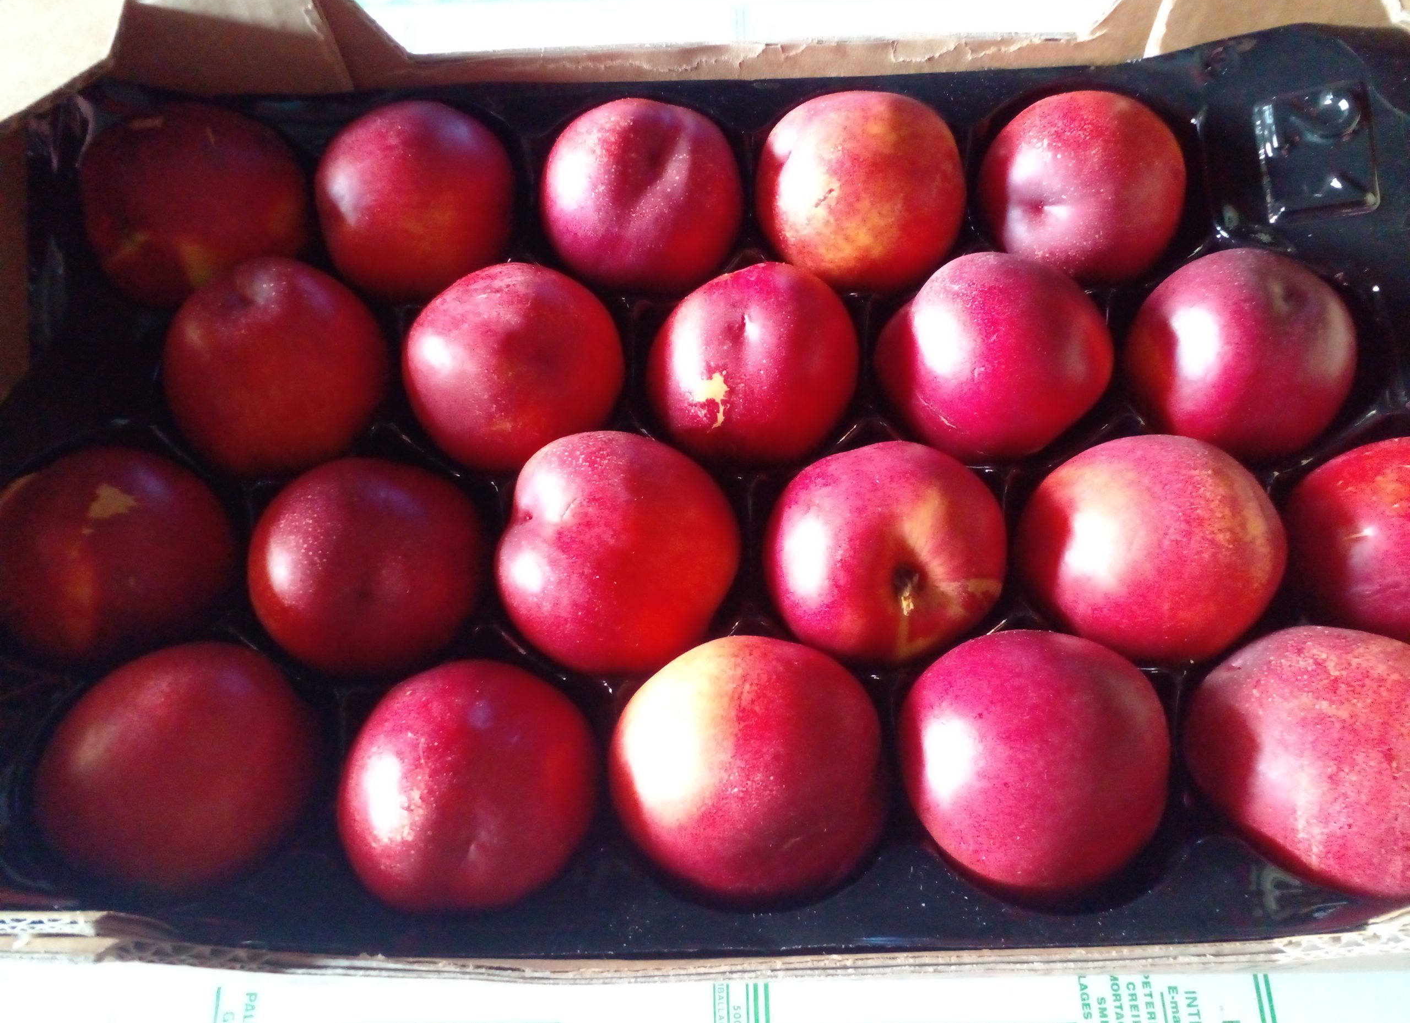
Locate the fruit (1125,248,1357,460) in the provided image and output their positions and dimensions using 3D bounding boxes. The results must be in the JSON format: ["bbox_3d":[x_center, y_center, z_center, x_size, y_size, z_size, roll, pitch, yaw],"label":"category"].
[{"bbox_3d":[0.169,-0.050,0.350,0.066,0.065,0.066,-1,66,1],"label":"fruit"}]

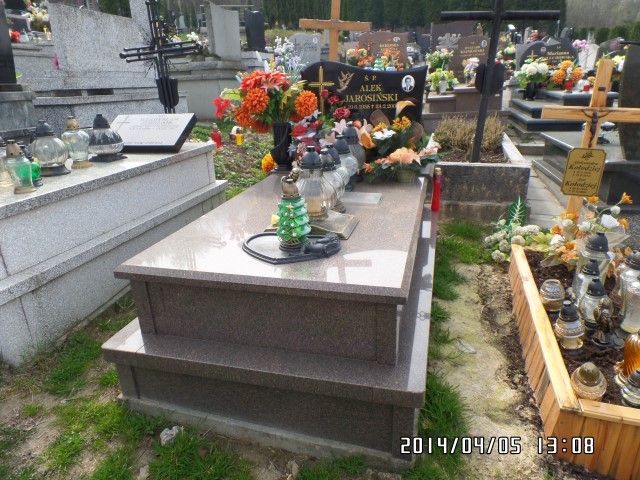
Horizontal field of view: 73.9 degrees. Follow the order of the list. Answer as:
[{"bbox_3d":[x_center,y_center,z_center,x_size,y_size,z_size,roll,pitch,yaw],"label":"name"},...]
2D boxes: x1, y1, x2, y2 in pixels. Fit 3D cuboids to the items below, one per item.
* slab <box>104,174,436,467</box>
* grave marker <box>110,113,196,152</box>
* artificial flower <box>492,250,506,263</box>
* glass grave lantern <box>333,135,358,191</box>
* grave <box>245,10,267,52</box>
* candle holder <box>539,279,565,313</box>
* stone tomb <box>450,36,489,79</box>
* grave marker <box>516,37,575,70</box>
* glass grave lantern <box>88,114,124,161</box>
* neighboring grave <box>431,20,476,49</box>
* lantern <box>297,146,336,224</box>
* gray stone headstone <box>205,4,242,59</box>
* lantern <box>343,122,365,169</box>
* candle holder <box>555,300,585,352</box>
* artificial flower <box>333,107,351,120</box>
[{"bbox_3d":[0.004,0.092,2.310,1.185,0.540,1.933,3,22,15],"label":"slab"},{"bbox_3d":[-1.232,-0.762,3.028,0.649,0.056,0.343,4,55,16],"label":"grave marker"},{"bbox_3d":[1.113,0.102,2.640,0.082,0.075,0.080,3,22,15],"label":"artificial flower"},{"bbox_3d":[0.132,-0.460,2.528,0.195,0.320,0.195,3,22,15],"label":"glass grave lantern"},{"bbox_3d":[-1.019,-3.190,6.513,0.100,0.560,0.701,3,23,16],"label":"grave"},{"bbox_3d":[1.036,0.247,1.891,0.102,0.130,0.102,3,22,15],"label":"candle holder"},{"bbox_3d":[2.356,-2.816,6.653,0.553,0.647,0.120,3,23,16],"label":"stone tomb"},{"bbox_3d":[3.636,-2.839,6.753,0.839,0.682,0.120,3,23,16],"label":"grave marker"},{"bbox_3d":[-1.523,-0.717,2.995,0.250,0.301,0.250,3,22,15],"label":"glass grave lantern"},{"bbox_3d":[2.669,-3.948,8.500,0.920,0.900,0.140,3,22,15],"label":"neighboring grave"},{"bbox_3d":[-0.017,-0.258,1.960,0.171,0.329,0.171,-2,21,1],"label":"lantern"},{"bbox_3d":[-1.302,-2.750,5.621,0.160,0.652,0.816,3,23,16],"label":"gray stone headstone"},{"bbox_3d":[0.207,-0.528,2.608,0.151,0.359,0.151,3,23,16],"label":"lantern"},{"bbox_3d":[1.019,0.344,1.690,0.141,0.211,0.141,3,23,16],"label":"candle holder"},{"bbox_3d":[0.136,-0.798,2.684,0.112,0.085,0.090,3,22,15],"label":"artificial flower"}]

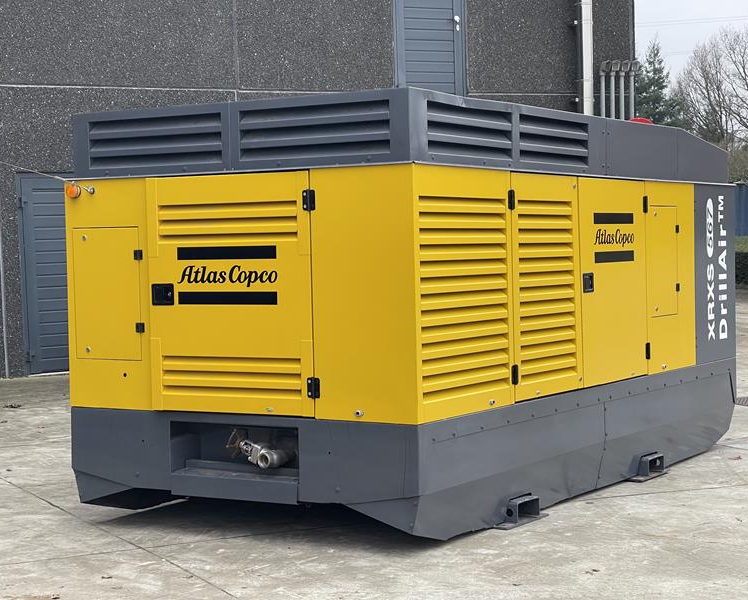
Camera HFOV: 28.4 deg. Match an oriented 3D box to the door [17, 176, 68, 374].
[{"bbox_3d":[-3.589,-0.275,17.180,1.020,2.255,0.090,-3,2,-24],"label":"door"}]

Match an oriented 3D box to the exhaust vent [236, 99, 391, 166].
[{"bbox_3d":[-0.276,-0.785,6.918,0.855,0.245,0.060,0,2,32],"label":"exhaust vent"}]

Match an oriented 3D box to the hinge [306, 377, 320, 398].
[{"bbox_3d":[-0.279,0.411,6.906,0.074,0.096,0.024,0,2,32],"label":"hinge"}]

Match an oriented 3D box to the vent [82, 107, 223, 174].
[{"bbox_3d":[-1.091,-0.792,7.427,0.870,0.260,0.060,0,2,32],"label":"vent"}]

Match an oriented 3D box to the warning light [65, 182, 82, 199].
[{"bbox_3d":[-1.545,-0.559,7.626,0.075,0.078,0.055,0,2,32],"label":"warning light"}]

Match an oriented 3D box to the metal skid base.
[{"bbox_3d":[0.452,0.780,8.962,2.100,0.610,4.240,0,2,32],"label":"metal skid base"}]

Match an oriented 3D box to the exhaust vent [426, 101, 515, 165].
[{"bbox_3d":[0.455,-0.804,7.104,0.060,0.240,0.845,0,2,32],"label":"exhaust vent"}]

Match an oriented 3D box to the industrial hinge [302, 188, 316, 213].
[{"bbox_3d":[-0.300,-0.462,6.879,0.072,0.096,0.024,0,2,32],"label":"industrial hinge"}]

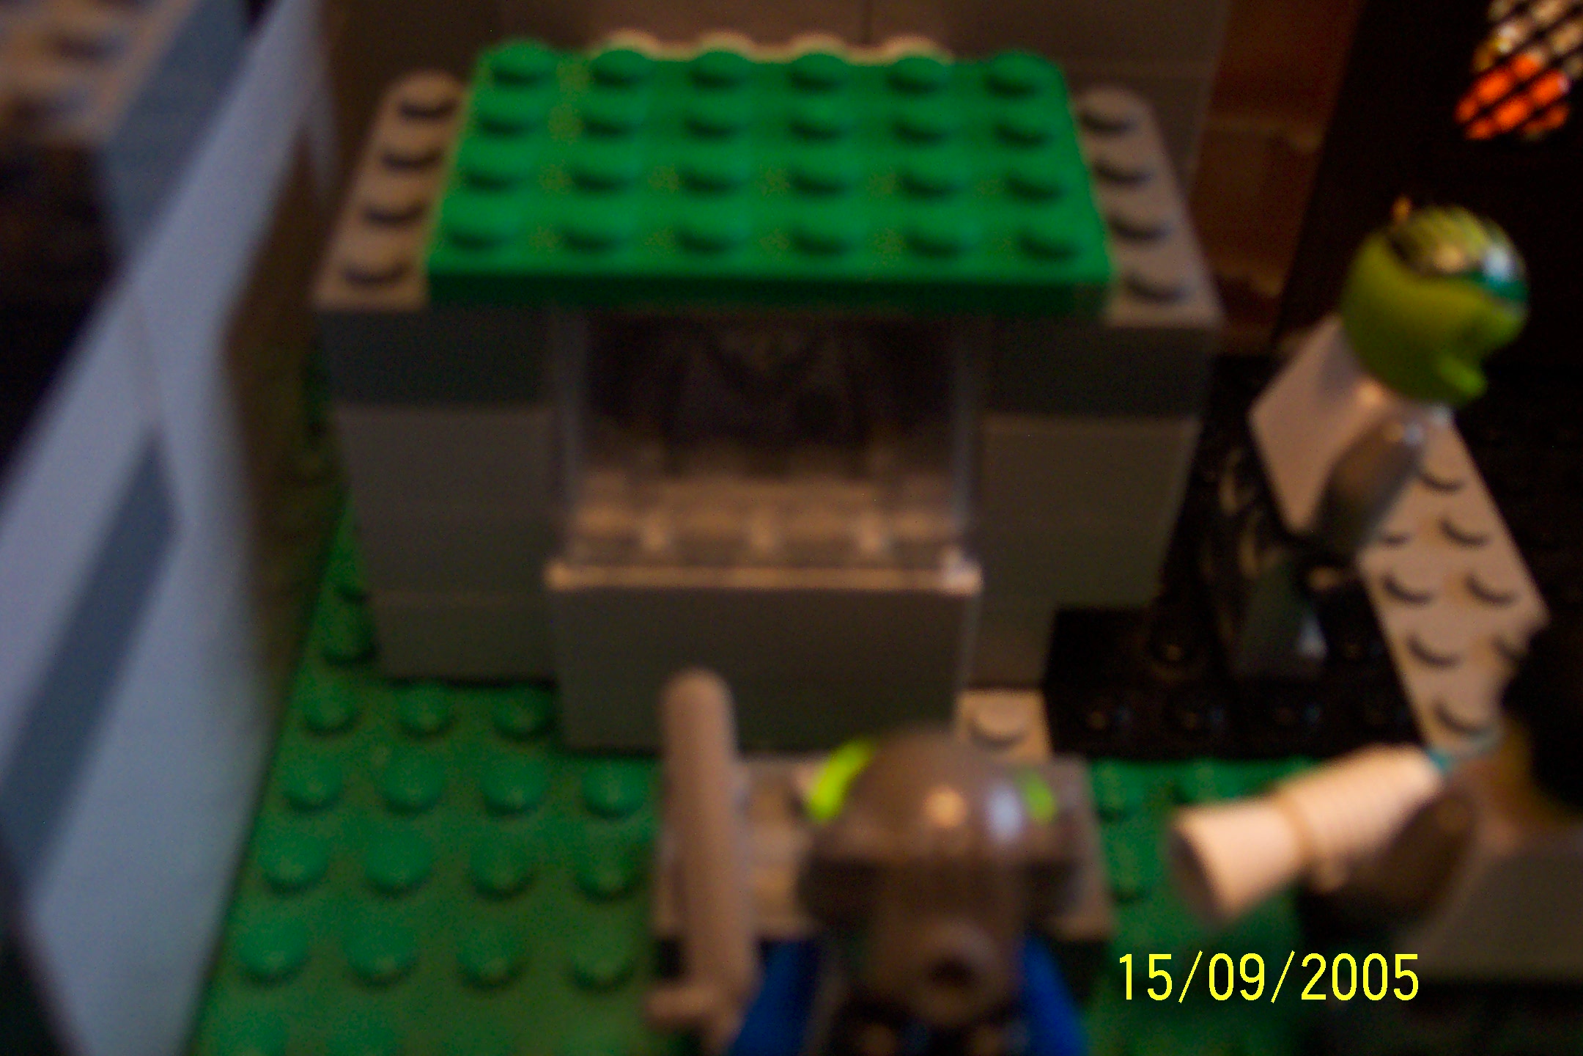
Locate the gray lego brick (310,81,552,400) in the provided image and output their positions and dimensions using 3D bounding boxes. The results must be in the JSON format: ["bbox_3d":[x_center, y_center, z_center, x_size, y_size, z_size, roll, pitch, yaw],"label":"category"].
[{"bbox_3d":[-0.026,-0.023,0.133,0.016,0.011,0.032,0,42,-1],"label":"gray lego brick"}]

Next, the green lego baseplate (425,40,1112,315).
[{"bbox_3d":[-0.002,-0.028,0.129,0.048,0.005,0.032,0,42,-1],"label":"green lego baseplate"}]

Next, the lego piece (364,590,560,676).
[{"bbox_3d":[-0.027,0.001,0.150,0.016,0.010,0.025,0,42,-1],"label":"lego piece"}]

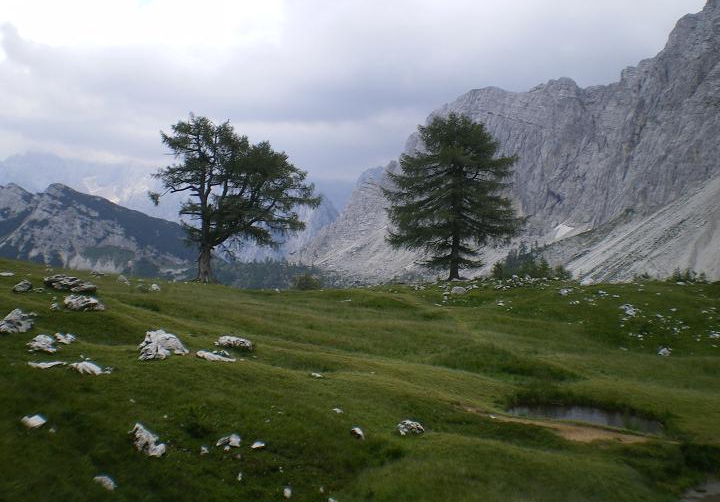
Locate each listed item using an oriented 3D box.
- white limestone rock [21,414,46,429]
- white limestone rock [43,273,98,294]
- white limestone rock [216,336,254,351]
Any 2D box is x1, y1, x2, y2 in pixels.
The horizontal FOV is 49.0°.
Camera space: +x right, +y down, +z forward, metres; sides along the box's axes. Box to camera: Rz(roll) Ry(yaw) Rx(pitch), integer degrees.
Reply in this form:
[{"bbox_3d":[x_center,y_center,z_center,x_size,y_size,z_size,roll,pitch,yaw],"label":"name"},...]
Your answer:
[{"bbox_3d":[-4.337,2.265,10.500,0.319,0.170,0.270,0,0,-22],"label":"white limestone rock"},{"bbox_3d":[-9.372,1.049,25.500,1.635,0.560,1.100,0,0,-20],"label":"white limestone rock"},{"bbox_3d":[-3.201,2.341,20.000,0.962,0.332,0.625,0,1,0],"label":"white limestone rock"}]

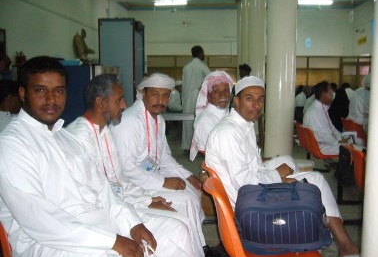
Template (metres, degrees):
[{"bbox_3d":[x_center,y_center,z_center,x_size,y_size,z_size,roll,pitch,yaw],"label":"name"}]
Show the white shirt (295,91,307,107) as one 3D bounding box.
[{"bbox_3d":[2.120,-0.508,7.400,0.360,0.450,0.440,-2,7,-11],"label":"white shirt"}]

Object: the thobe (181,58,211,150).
[{"bbox_3d":[0.110,-0.400,6.100,0.500,1.450,0.360,5,9,37],"label":"thobe"}]

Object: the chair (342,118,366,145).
[{"bbox_3d":[2.030,0.251,4.350,0.500,0.740,0.460,-1,7,-9],"label":"chair"}]

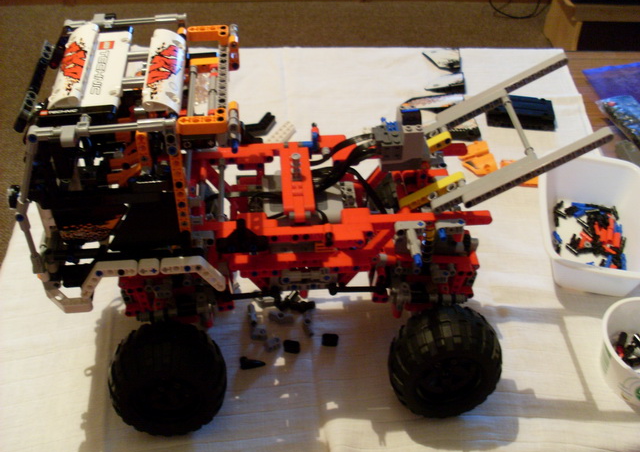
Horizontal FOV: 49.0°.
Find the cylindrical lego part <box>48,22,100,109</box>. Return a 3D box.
[{"bbox_3d":[-0.171,-0.113,0.490,0.024,0.016,0.091,-3,42,-5],"label":"cylindrical lego part"}]

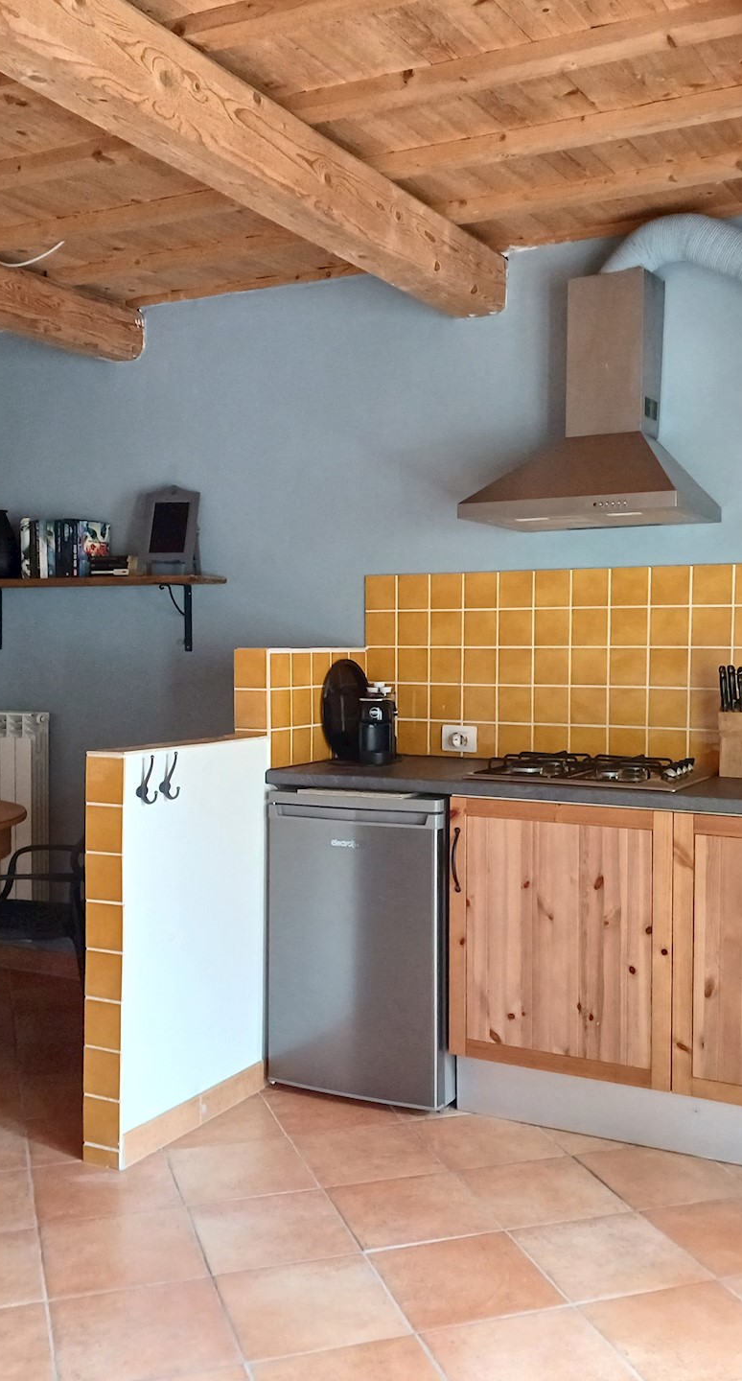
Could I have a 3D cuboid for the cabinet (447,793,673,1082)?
[{"bbox_3d":[0.609,0.632,3.400,0.600,0.698,0.560,1,2,28],"label":"cabinet"}]

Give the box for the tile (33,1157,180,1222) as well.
[{"bbox_3d":[-0.626,1.173,2.884,0.317,0.010,0.317,0,2,-18],"label":"tile"}]

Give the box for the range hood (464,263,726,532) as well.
[{"bbox_3d":[0.623,-0.832,3.429,0.610,0.710,0.450,1,2,28],"label":"range hood"}]

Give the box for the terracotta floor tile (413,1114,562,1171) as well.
[{"bbox_3d":[0.296,1.172,3.183,0.317,0.010,0.317,0,2,-18],"label":"terracotta floor tile"}]

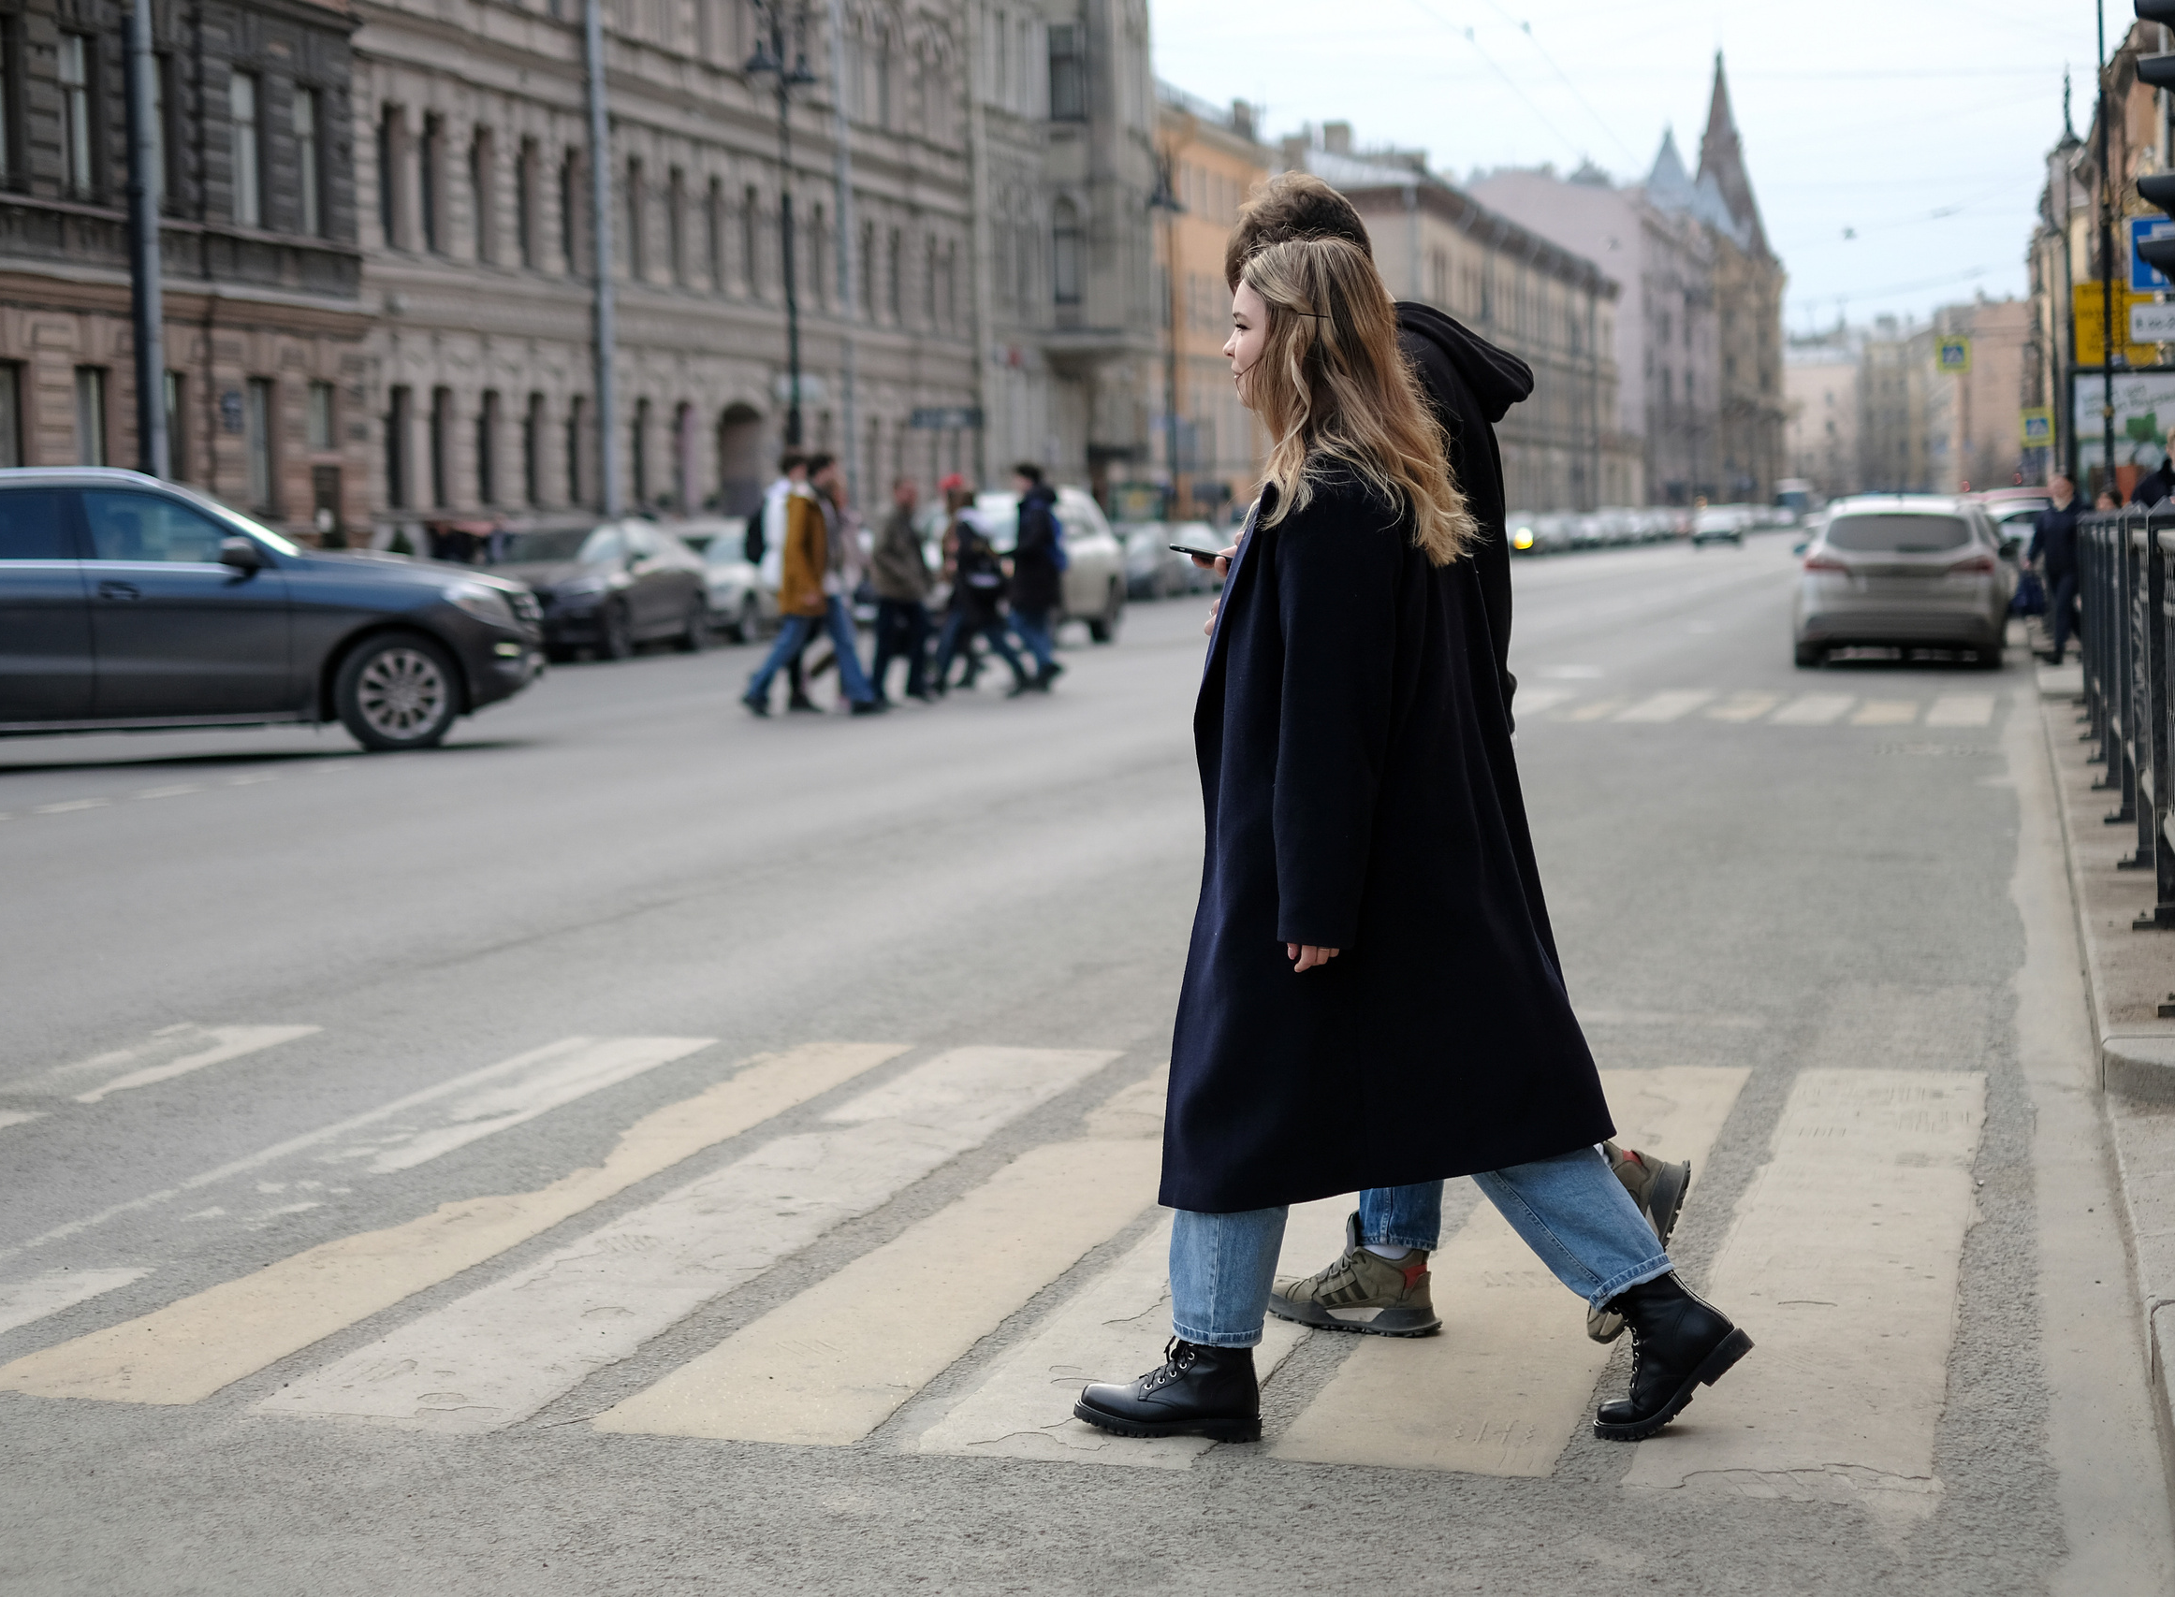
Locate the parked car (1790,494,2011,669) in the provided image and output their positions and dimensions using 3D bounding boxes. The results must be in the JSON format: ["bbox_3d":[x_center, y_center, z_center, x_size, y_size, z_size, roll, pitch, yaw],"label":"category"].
[{"bbox_3d":[7.406,-2.003,31.988,1.830,1.500,4.550,0,5,15],"label":"parked car"}]

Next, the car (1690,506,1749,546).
[{"bbox_3d":[23.619,-10.223,132.402,1.800,1.480,4.400,0,5,15],"label":"car"}]

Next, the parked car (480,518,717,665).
[{"bbox_3d":[-5.847,-2.484,41.645,1.840,1.570,4.500,0,5,15],"label":"parked car"}]

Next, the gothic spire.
[{"bbox_3d":[56.035,-56.733,311.463,7.500,17.600,7.500,0,5,15],"label":"gothic spire"}]

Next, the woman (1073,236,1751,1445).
[{"bbox_3d":[0.429,0.062,4.835,0.910,1.655,0.500,-1,4,6],"label":"woman"}]

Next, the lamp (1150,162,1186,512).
[{"bbox_3d":[1.809,-9.547,78.761,0.800,9.500,0.800,0,5,15],"label":"lamp"}]

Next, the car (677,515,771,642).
[{"bbox_3d":[-4.885,-2.926,47.150,1.830,1.580,4.450,0,5,15],"label":"car"}]

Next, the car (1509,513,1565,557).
[{"bbox_3d":[15.160,-9.130,121.798,1.800,1.480,4.400,0,5,15],"label":"car"}]

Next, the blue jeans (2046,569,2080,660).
[{"bbox_3d":[8.580,-1.627,31.000,0.370,0.820,0.380,0,5,15],"label":"blue jeans"}]

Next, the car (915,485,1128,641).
[{"bbox_3d":[-0.887,-2.543,38.703,1.850,1.740,4.500,0,5,15],"label":"car"}]

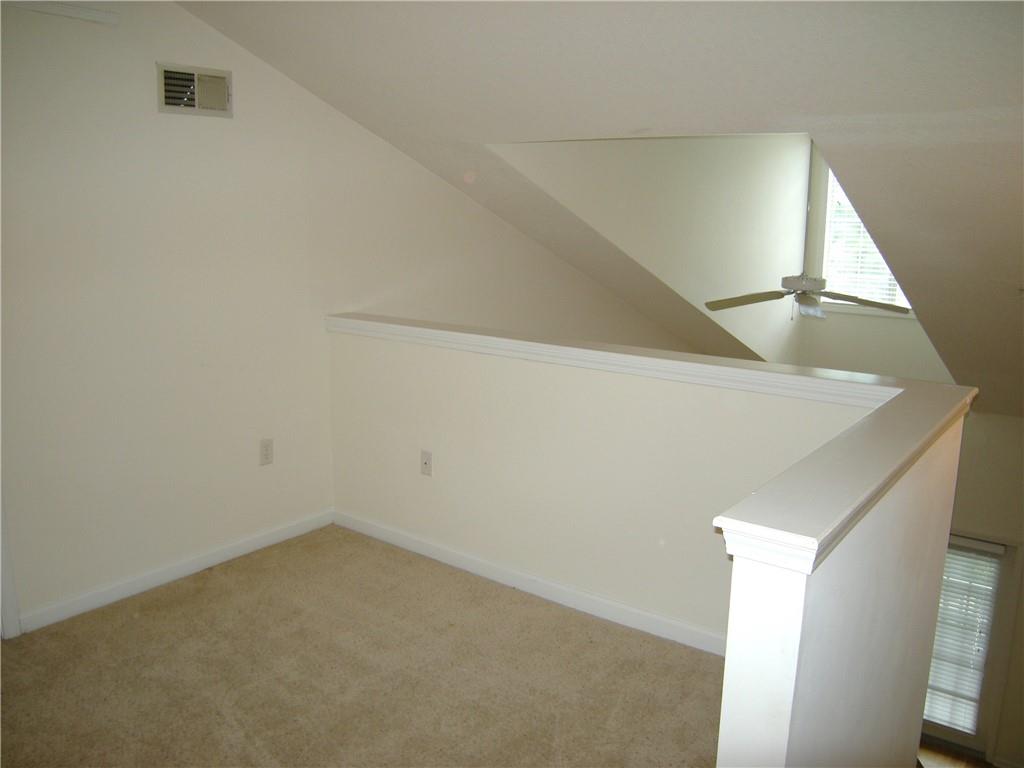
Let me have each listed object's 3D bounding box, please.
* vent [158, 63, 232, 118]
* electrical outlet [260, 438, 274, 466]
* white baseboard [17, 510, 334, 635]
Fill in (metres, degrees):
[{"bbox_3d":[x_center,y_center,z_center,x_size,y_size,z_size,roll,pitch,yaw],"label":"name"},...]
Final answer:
[{"bbox_3d":[-1.233,-1.143,3.238,0.020,0.184,0.325,9,14,36],"label":"vent"},{"bbox_3d":[-1.105,0.309,3.747,0.010,0.116,0.071,9,14,36],"label":"electrical outlet"},{"bbox_3d":[-1.323,0.764,3.547,0.015,0.075,1.481,9,14,36],"label":"white baseboard"}]

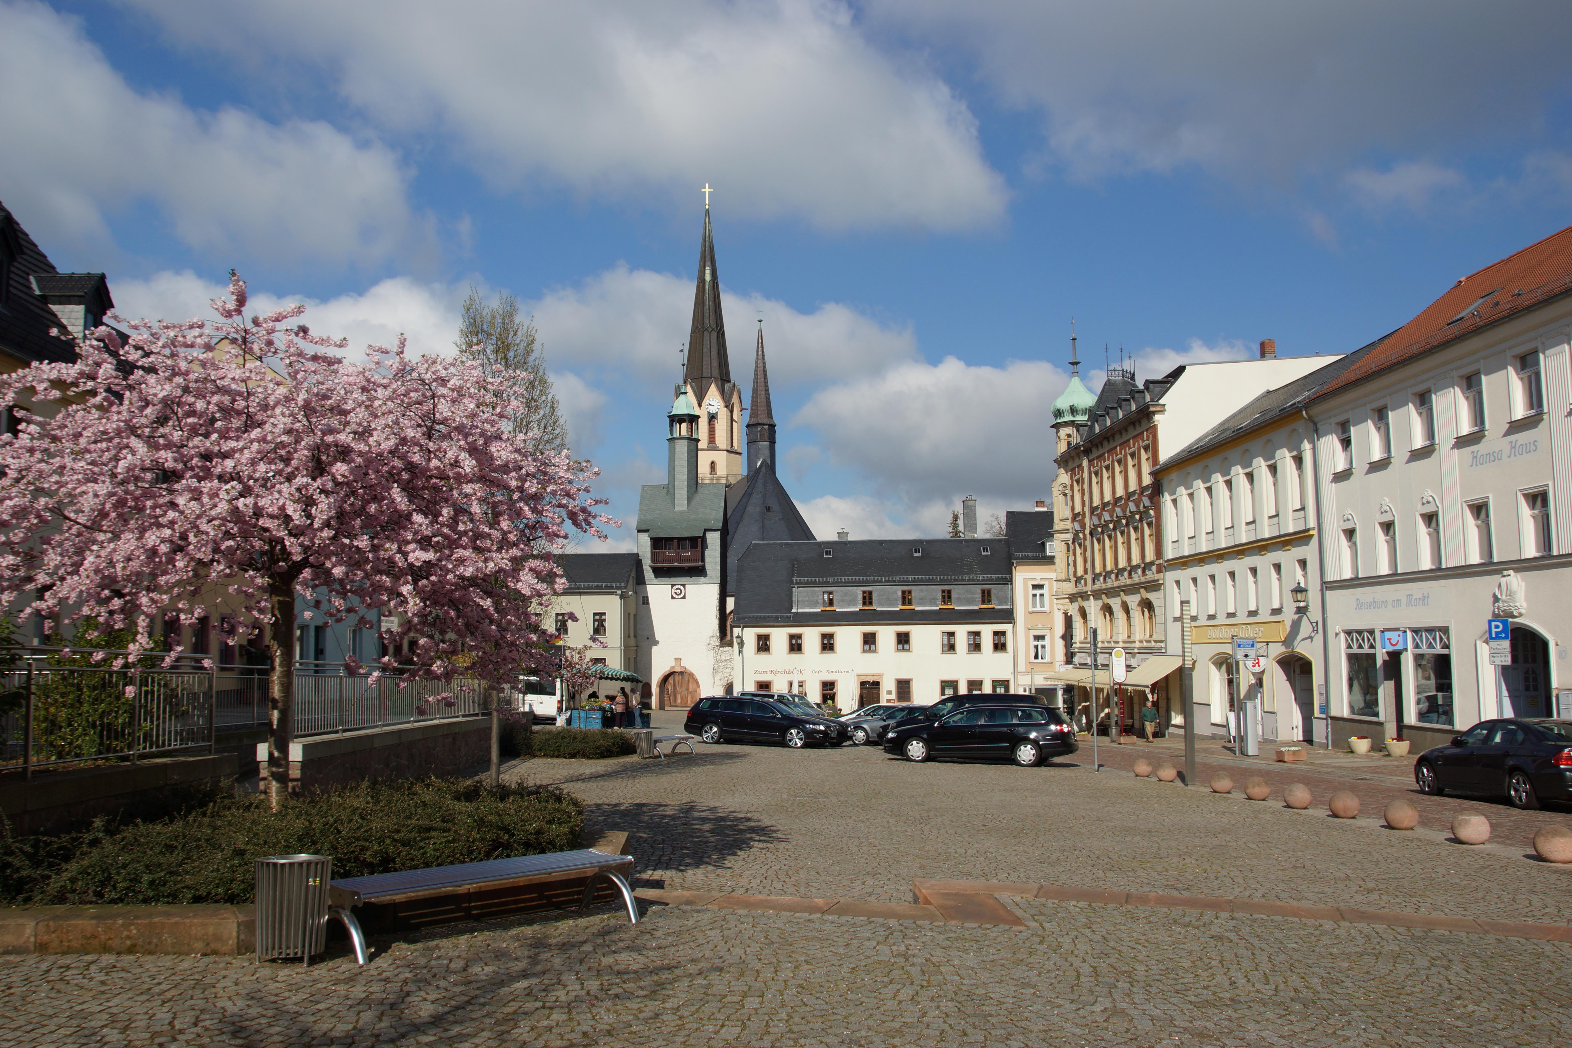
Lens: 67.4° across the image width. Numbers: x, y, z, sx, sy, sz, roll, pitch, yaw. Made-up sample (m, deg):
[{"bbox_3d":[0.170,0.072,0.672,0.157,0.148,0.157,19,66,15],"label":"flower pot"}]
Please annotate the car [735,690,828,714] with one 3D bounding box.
[{"bbox_3d":[0.376,7.485,46.302,4.500,1.750,1.820,-5,-10,35],"label":"car"}]

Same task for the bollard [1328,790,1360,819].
[{"bbox_3d":[8.075,4.054,17.017,0.404,0.381,0.404,-1,-6,0],"label":"bollard"}]

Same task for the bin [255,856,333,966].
[{"bbox_3d":[-3.165,2.473,7.566,0.463,0.622,0.440,-1,-6,0],"label":"bin"}]

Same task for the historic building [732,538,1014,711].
[{"bbox_3d":[6.594,7.409,86.903,19.400,12.500,10.600,-1,-6,7],"label":"historic building"}]

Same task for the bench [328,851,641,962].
[{"bbox_3d":[-2.036,2.574,8.045,2.020,0.430,0.580,5,-8,-41],"label":"bench"}]

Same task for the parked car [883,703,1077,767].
[{"bbox_3d":[4.940,5.296,29.946,4.760,1.500,1.820,-1,-9,17],"label":"parked car"}]

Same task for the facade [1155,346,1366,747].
[{"bbox_3d":[21.999,0.791,45.470,10.000,15.400,14.800,0,-6,-1],"label":"facade"}]

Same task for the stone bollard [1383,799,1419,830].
[{"bbox_3d":[8.100,3.827,15.499,0.404,0.381,0.404,-1,-6,0],"label":"stone bollard"}]

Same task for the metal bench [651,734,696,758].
[{"bbox_3d":[-2.920,5.579,29.379,0.600,0.430,2.000,-2,-6,17],"label":"metal bench"}]

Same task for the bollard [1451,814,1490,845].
[{"bbox_3d":[8.427,3.745,14.488,0.410,0.380,0.410,0,-6,0],"label":"bollard"}]

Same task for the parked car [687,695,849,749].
[{"bbox_3d":[-0.785,6.135,36.577,4.770,1.510,1.820,-2,-9,19],"label":"parked car"}]

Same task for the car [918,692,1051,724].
[{"bbox_3d":[4.947,5.557,32.514,4.700,1.720,1.820,-2,-9,18],"label":"car"}]

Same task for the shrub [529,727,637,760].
[{"bbox_3d":[-5.128,5.519,29.792,2.700,0.650,2.200,-1,-6,0],"label":"shrub"}]

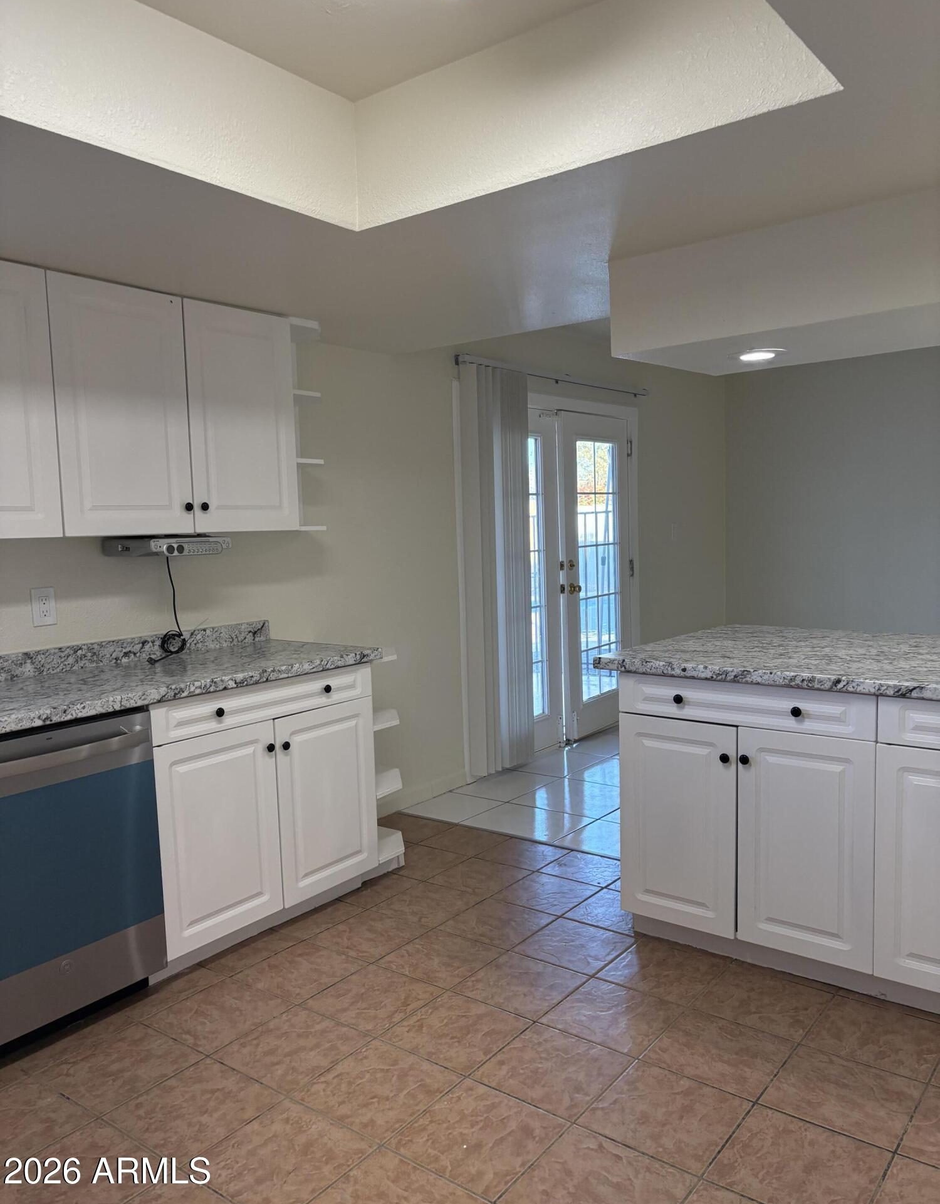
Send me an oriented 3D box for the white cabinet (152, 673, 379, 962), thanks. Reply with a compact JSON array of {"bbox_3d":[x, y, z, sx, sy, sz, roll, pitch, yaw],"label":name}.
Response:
[{"bbox_3d":[-0.869,0.667,3.289,0.610,0.840,0.912,2,6,38],"label":"white cabinet"}]

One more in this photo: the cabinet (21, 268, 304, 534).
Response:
[{"bbox_3d":[-1.058,-0.619,3.214,0.325,0.771,0.927,2,6,38],"label":"cabinet"}]

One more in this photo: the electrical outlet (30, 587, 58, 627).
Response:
[{"bbox_3d":[-1.388,0.016,3.076,0.008,0.124,0.080,2,6,38],"label":"electrical outlet"}]

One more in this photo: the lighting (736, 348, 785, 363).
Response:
[{"bbox_3d":[0.890,-0.772,2.919,0.180,0.030,0.180,2,6,38],"label":"lighting"}]

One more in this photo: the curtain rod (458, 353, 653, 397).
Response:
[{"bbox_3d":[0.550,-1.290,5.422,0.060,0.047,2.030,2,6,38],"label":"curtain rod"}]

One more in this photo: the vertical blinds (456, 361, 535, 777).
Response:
[{"bbox_3d":[0.144,-0.157,4.942,0.090,2.100,0.570,2,6,38],"label":"vertical blinds"}]

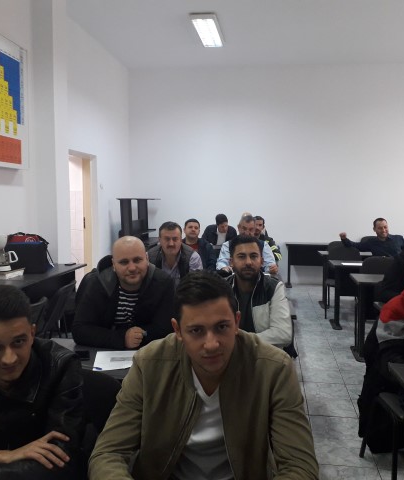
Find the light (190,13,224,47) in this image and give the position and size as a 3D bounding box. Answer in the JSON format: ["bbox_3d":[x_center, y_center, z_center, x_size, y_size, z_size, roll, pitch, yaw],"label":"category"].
[{"bbox_3d":[0.091,-2.818,6.772,0.330,0.080,1.240,1,5,8],"label":"light"}]

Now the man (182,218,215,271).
[{"bbox_3d":[-0.088,0.431,5.500,0.530,1.310,0.750,0,4,3],"label":"man"}]

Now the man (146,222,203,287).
[{"bbox_3d":[-0.211,0.509,3.862,0.530,1.300,0.720,1,5,2],"label":"man"}]

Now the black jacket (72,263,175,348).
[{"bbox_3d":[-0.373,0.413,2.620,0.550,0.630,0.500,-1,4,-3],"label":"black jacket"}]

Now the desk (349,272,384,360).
[{"bbox_3d":[2.097,0.746,4.716,1.280,0.734,0.550,1,5,8],"label":"desk"}]

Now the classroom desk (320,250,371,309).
[{"bbox_3d":[2.312,0.567,6.920,1.280,0.734,0.550,1,5,8],"label":"classroom desk"}]

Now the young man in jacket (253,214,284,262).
[{"bbox_3d":[0.810,0.346,6.800,0.550,1.310,0.750,0,4,8],"label":"young man in jacket"}]

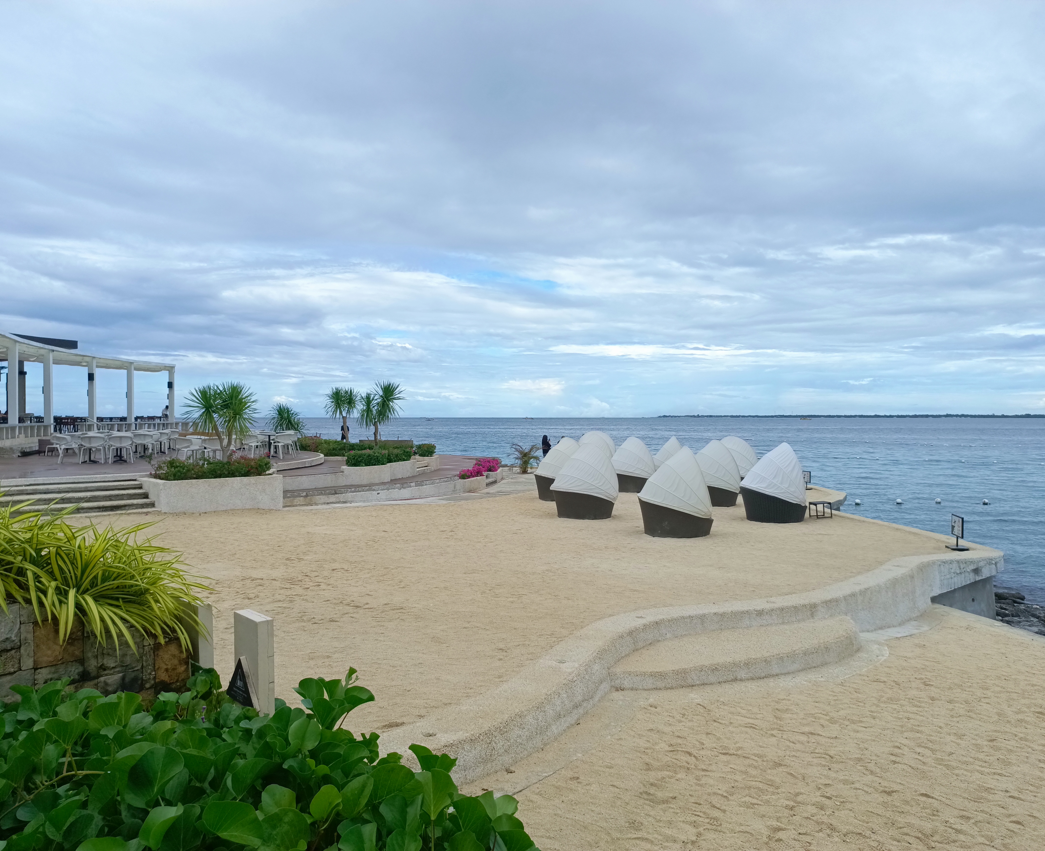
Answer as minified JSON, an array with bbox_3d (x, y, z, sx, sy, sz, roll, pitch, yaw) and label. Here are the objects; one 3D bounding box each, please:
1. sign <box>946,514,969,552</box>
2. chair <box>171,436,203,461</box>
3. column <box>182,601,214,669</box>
[{"bbox_3d":[7.098,1.736,13.350,0.260,0.550,0.400,0,1,-3],"label":"sign"},{"bbox_3d":[-7.943,0.690,19.400,0.610,0.820,0.600,0,1,30],"label":"chair"},{"bbox_3d":[-2.210,1.515,5.550,0.095,0.650,0.335,-1,1,-42],"label":"column"}]

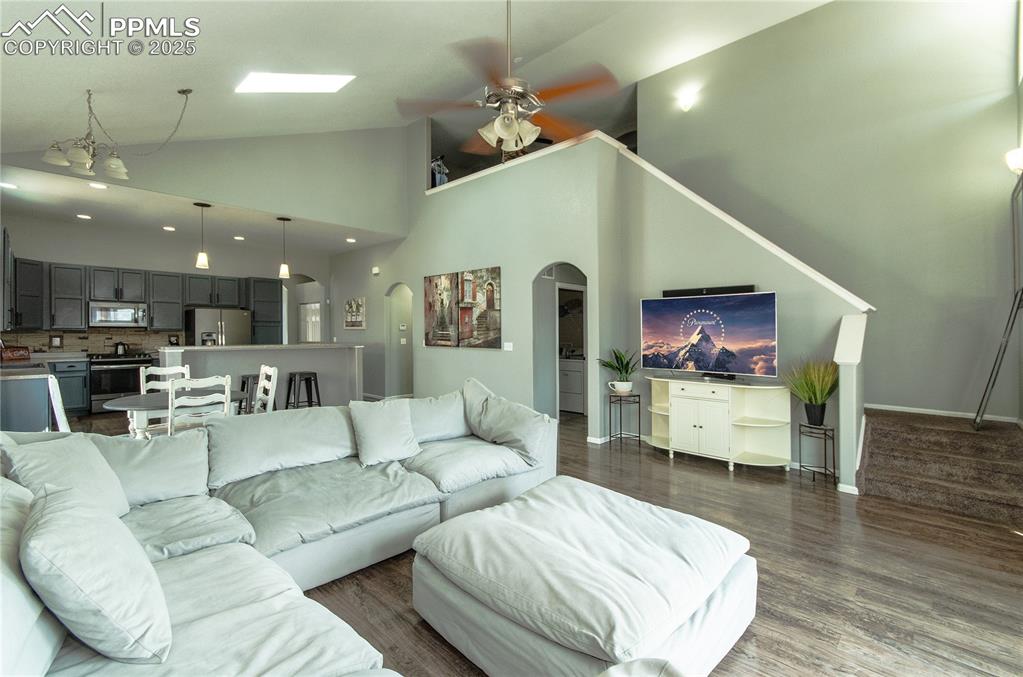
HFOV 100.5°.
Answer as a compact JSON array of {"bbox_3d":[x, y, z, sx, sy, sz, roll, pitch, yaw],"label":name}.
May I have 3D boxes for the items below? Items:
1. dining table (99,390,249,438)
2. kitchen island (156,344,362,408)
[{"bbox_3d":[-2.809,0.893,3.618,1.250,0.760,0.930,0,1,42],"label":"dining table"},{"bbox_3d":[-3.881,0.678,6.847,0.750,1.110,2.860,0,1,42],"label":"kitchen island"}]

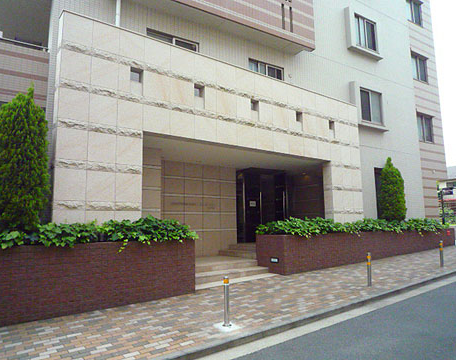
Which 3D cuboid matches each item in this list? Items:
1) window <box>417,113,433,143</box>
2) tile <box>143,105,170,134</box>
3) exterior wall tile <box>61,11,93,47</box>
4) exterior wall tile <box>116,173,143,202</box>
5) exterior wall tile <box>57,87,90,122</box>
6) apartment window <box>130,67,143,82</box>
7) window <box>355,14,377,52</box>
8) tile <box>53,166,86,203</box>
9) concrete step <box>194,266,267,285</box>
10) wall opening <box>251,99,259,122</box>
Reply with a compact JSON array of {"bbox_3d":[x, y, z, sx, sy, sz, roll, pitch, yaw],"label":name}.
[{"bbox_3d":[9.472,-2.499,16.711,1.360,1.360,0.120,4,-8,-33],"label":"window"},{"bbox_3d":[-1.518,-1.273,7.344,0.608,0.578,0.040,5,-9,-36],"label":"tile"},{"bbox_3d":[-2.945,-2.936,6.815,0.546,0.586,0.050,5,-9,-36],"label":"exterior wall tile"},{"bbox_3d":[-2.167,0.177,7.574,0.583,0.642,0.030,5,-9,-36],"label":"exterior wall tile"},{"bbox_3d":[-2.837,-1.385,6.386,0.530,0.578,0.040,5,-9,-36],"label":"exterior wall tile"},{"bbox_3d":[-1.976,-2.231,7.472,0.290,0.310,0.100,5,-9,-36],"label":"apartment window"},{"bbox_3d":[5.334,-5.665,13.415,1.317,1.245,0.120,4,-9,-32],"label":"window"},{"bbox_3d":[-2.918,0.093,6.444,0.546,0.600,0.050,5,-9,-36],"label":"tile"},{"bbox_3d":[-0.057,2.275,8.255,2.410,0.160,0.380,5,-9,-36],"label":"concrete step"},{"bbox_3d":[0.648,-1.806,9.129,0.269,0.579,0.210,5,-9,-36],"label":"wall opening"}]

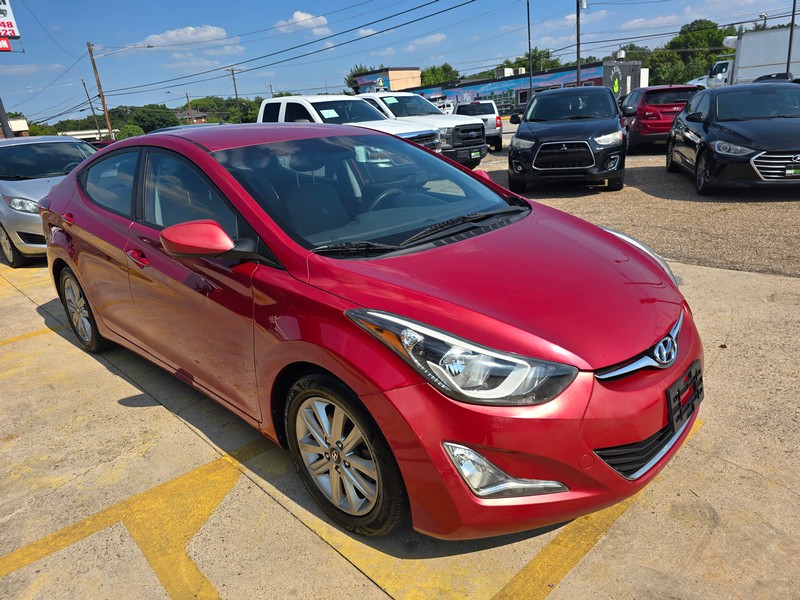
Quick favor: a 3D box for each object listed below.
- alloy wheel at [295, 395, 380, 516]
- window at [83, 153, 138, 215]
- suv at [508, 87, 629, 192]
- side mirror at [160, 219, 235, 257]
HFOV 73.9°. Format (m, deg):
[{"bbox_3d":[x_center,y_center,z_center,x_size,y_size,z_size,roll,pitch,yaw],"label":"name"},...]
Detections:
[{"bbox_3d":[-0.187,0.547,1.973,0.445,0.445,0.170,14,24,41],"label":"alloy wheel"},{"bbox_3d":[-1.713,-0.705,3.134,0.840,0.370,0.070,14,3,41],"label":"window"},{"bbox_3d":[3.068,-2.936,9.471,1.790,1.630,4.300,3,21,20],"label":"suv"},{"bbox_3d":[-0.763,-0.229,2.020,0.170,0.160,0.220,14,25,41],"label":"side mirror"}]

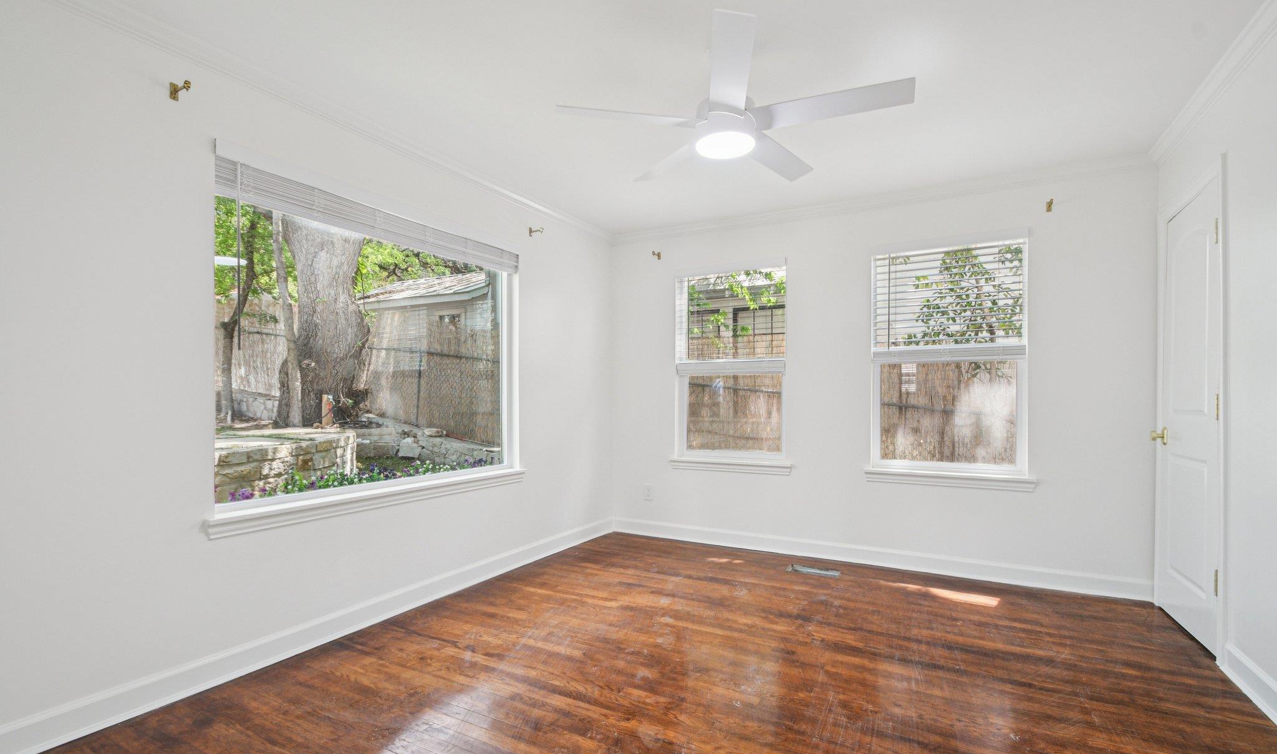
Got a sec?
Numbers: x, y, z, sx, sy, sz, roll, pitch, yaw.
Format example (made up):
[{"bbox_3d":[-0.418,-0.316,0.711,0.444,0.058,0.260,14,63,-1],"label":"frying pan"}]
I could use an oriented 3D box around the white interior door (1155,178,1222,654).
[{"bbox_3d":[2.661,0.181,2.553,0.042,2.030,0.660,0,-1,30],"label":"white interior door"}]

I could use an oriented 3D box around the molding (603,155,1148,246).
[{"bbox_3d":[1.284,-1.142,3.600,3.370,0.078,0.058,-1,-2,27],"label":"molding"}]

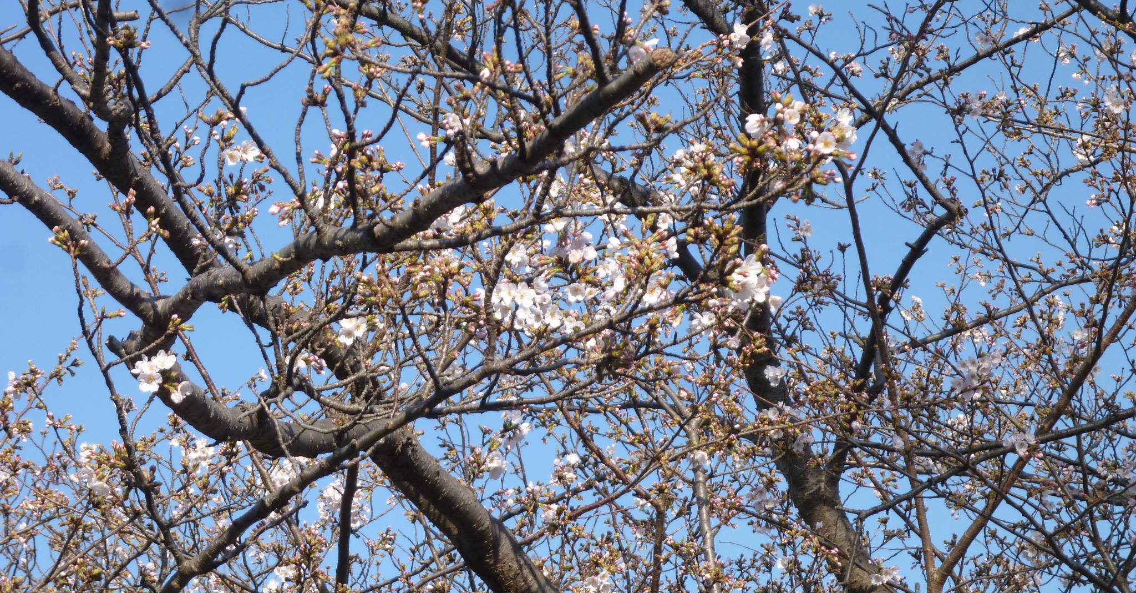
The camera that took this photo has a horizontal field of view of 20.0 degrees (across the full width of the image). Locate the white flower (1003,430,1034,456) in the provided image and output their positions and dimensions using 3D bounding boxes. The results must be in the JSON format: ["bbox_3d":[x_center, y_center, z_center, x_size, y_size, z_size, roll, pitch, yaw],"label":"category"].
[{"bbox_3d":[1.008,0.329,7.200,0.068,0.054,0.049,0,-22,0],"label":"white flower"}]

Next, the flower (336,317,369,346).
[{"bbox_3d":[-0.389,0.062,5.800,0.056,0.051,0.041,4,-22,-9],"label":"flower"}]

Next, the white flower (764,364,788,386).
[{"bbox_3d":[0.490,0.186,7.600,0.054,0.049,0.044,0,-22,0],"label":"white flower"}]

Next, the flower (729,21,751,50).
[{"bbox_3d":[0.284,-0.429,5.300,0.037,0.045,0.035,-4,-22,9],"label":"flower"}]

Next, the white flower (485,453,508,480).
[{"bbox_3d":[-0.130,0.306,5.800,0.040,0.048,0.038,0,-22,0],"label":"white flower"}]

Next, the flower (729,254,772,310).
[{"bbox_3d":[0.249,-0.020,4.400,0.058,0.075,0.054,12,-25,-28],"label":"flower"}]

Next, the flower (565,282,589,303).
[{"bbox_3d":[0.015,-0.007,5.300,0.036,0.033,0.025,0,-22,0],"label":"flower"}]

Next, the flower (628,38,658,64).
[{"bbox_3d":[0.121,-0.397,5.200,0.049,0.042,0.039,0,-22,0],"label":"flower"}]

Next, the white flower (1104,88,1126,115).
[{"bbox_3d":[1.122,-0.401,6.600,0.045,0.055,0.041,6,-23,-14],"label":"white flower"}]

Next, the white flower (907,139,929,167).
[{"bbox_3d":[0.739,-0.303,6.800,0.047,0.055,0.046,0,-22,0],"label":"white flower"}]

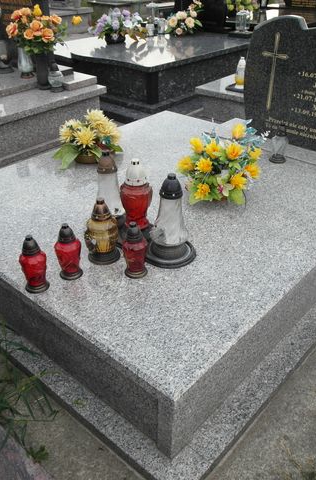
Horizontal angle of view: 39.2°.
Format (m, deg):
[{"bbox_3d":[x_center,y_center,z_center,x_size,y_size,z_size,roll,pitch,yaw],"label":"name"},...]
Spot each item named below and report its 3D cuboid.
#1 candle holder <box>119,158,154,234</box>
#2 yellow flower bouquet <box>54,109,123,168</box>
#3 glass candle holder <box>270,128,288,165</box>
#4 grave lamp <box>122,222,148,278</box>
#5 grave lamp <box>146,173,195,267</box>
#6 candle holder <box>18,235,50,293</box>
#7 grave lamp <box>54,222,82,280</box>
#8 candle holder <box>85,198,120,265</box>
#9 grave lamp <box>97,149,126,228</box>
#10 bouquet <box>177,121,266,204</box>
[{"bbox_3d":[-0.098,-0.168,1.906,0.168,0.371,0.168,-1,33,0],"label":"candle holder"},{"bbox_3d":[-0.430,-0.623,2.724,0.392,0.304,0.363,25,40,35],"label":"yellow flower bouquet"},{"bbox_3d":[0.701,-0.543,2.542,0.103,0.191,0.103,25,40,35],"label":"glass candle holder"},{"bbox_3d":[-0.089,0.036,1.720,0.096,0.228,0.096,-1,33,0],"label":"grave lamp"},{"bbox_3d":[0.054,-0.092,1.785,0.205,0.371,0.205,-1,33,0],"label":"grave lamp"},{"bbox_3d":[-0.431,0.081,1.530,0.092,0.222,0.092,-1,32,0],"label":"candle holder"},{"bbox_3d":[-0.322,0.040,1.594,0.094,0.221,0.094,-1,32,0],"label":"grave lamp"},{"bbox_3d":[-0.228,-0.042,1.802,0.138,0.275,0.138,-1,33,0],"label":"candle holder"},{"bbox_3d":[-0.203,-0.225,1.913,0.181,0.333,0.181,-1,32,0],"label":"grave lamp"},{"bbox_3d":[0.299,-0.360,2.087,0.402,0.323,0.382,-1,32,0],"label":"bouquet"}]

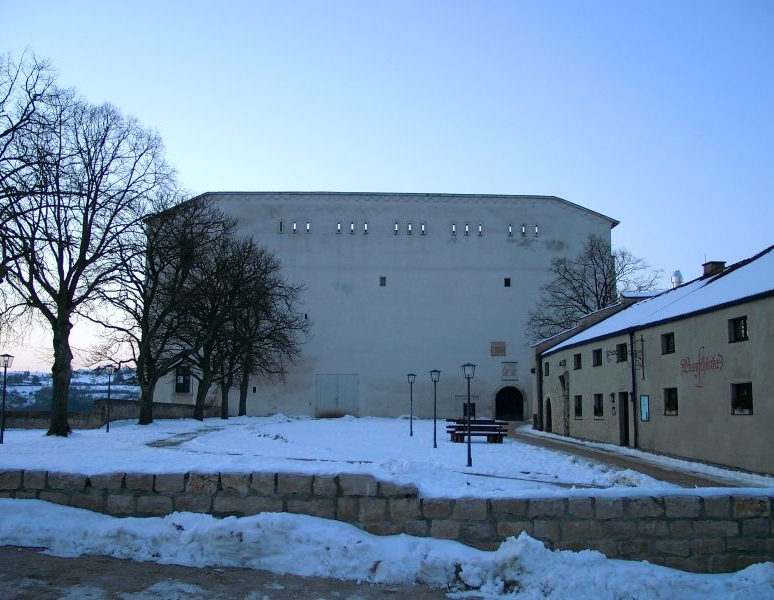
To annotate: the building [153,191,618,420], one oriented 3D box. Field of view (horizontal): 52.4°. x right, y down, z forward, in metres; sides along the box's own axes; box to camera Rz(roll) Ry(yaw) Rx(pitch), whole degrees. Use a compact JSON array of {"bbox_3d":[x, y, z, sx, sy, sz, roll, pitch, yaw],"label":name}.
[{"bbox_3d":[-0.607,1.245,66.425,35.784,17.140,15.000,1,-7,-2],"label":"building"}]

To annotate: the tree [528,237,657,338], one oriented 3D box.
[{"bbox_3d":[13.602,1.689,51.758,8.600,12.228,8.300,0,-7,0],"label":"tree"}]

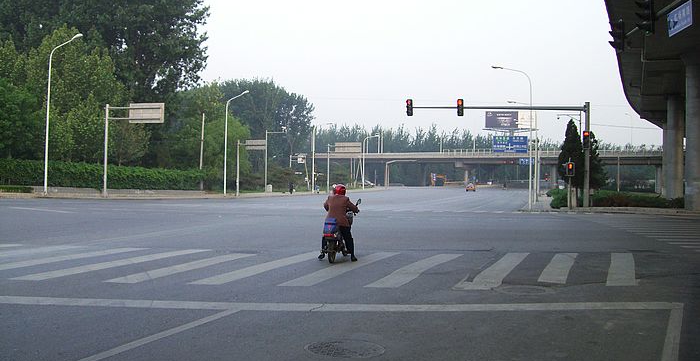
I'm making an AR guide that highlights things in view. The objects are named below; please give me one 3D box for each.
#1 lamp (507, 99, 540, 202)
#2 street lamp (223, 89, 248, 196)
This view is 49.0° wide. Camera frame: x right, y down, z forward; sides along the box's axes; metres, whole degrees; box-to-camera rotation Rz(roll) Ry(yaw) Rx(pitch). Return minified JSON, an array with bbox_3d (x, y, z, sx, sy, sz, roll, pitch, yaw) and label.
[{"bbox_3d":[15.770,-2.597,70.319,2.750,9.400,0.350,1,0,14],"label":"lamp"},{"bbox_3d":[-10.549,-3.483,71.706,2.350,10.000,0.350,1,0,16],"label":"street lamp"}]

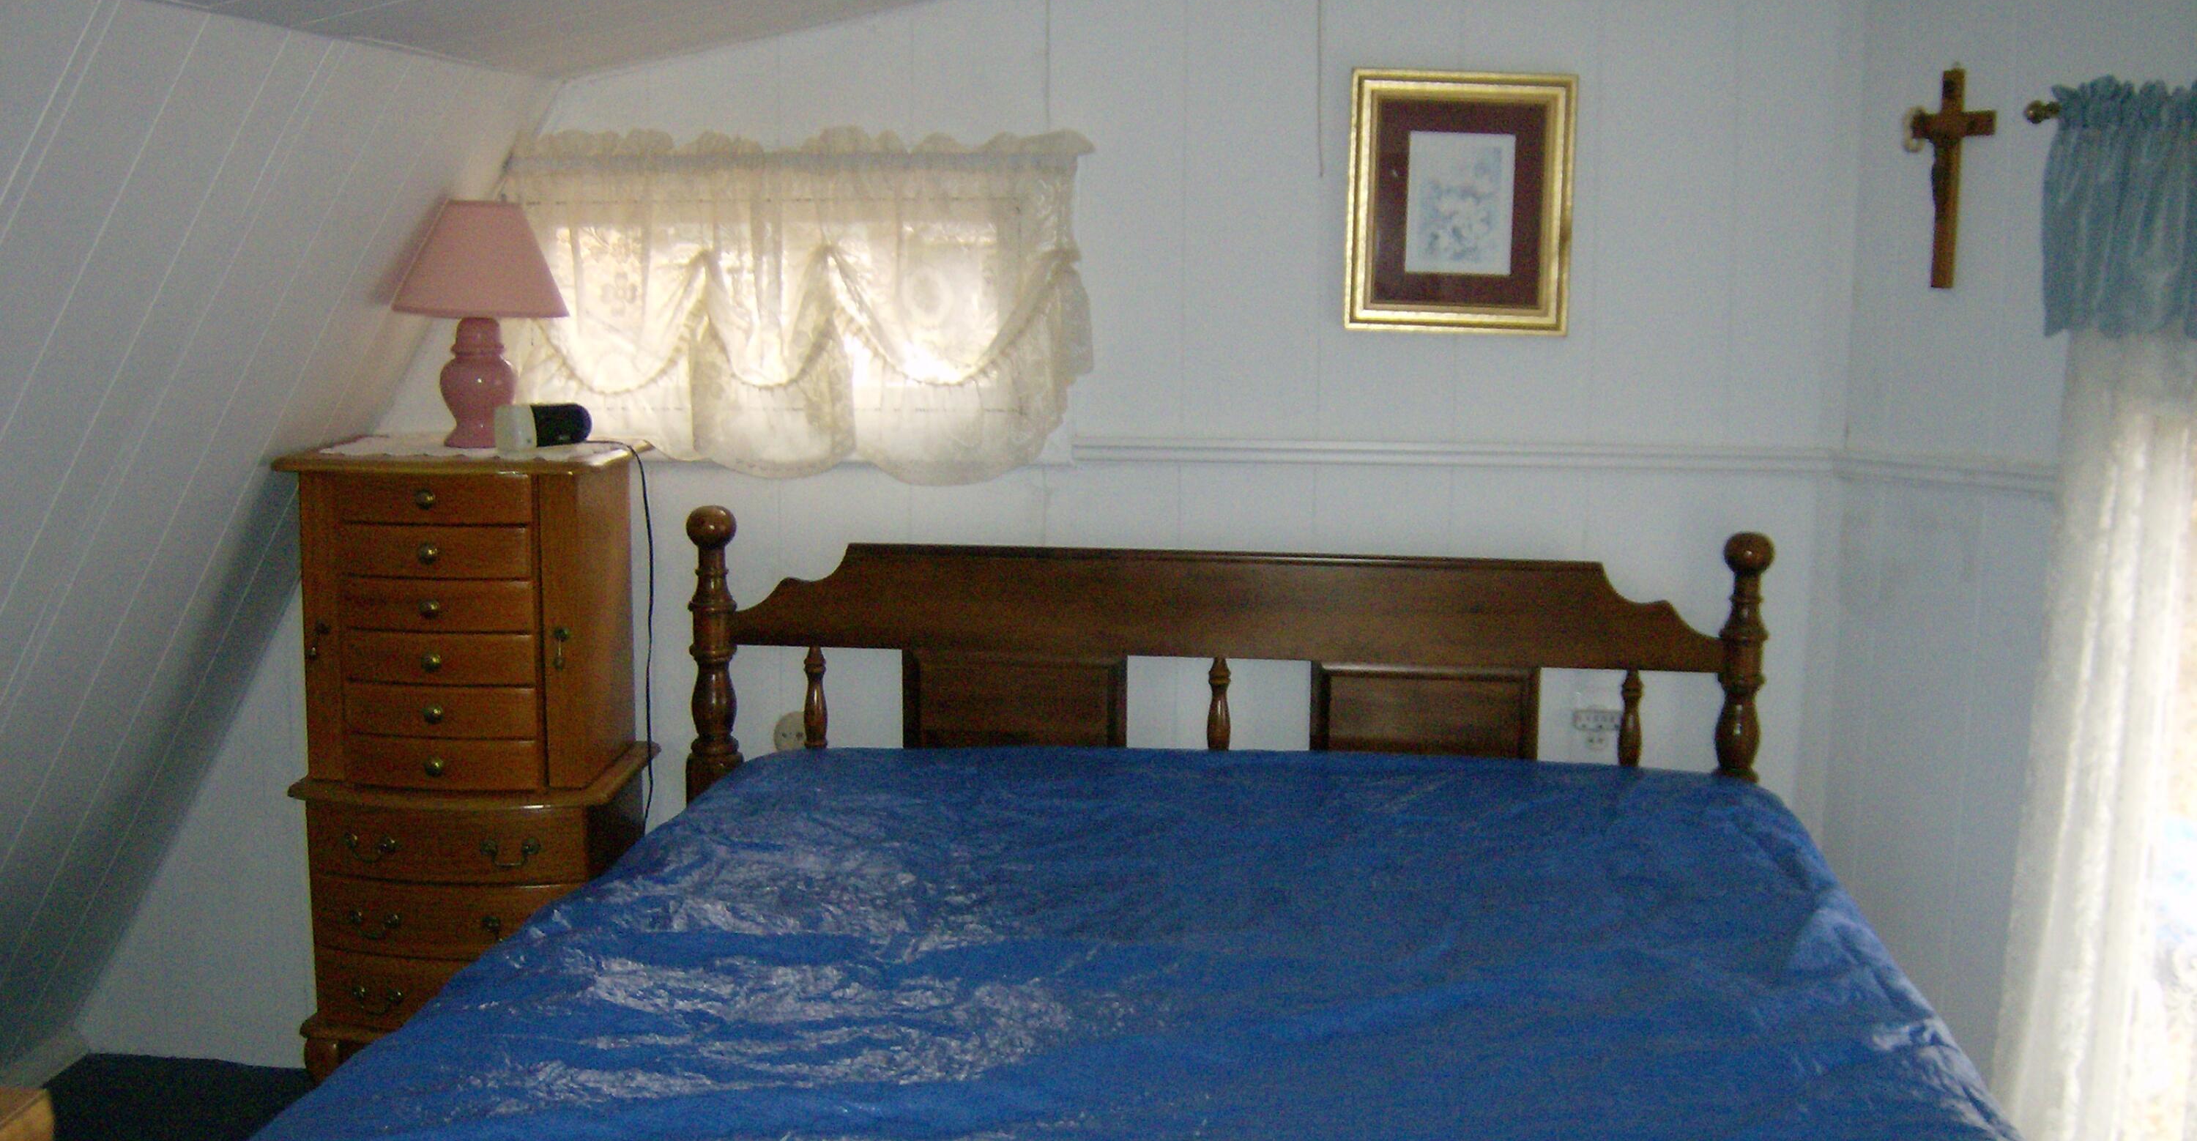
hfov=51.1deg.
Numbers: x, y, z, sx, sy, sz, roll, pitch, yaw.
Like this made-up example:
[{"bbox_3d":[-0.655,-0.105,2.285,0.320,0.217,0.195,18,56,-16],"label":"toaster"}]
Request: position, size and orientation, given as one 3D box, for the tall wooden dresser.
[{"bbox_3d":[-0.936,0.326,3.418,0.475,1.022,0.370,1,7,5],"label":"tall wooden dresser"}]

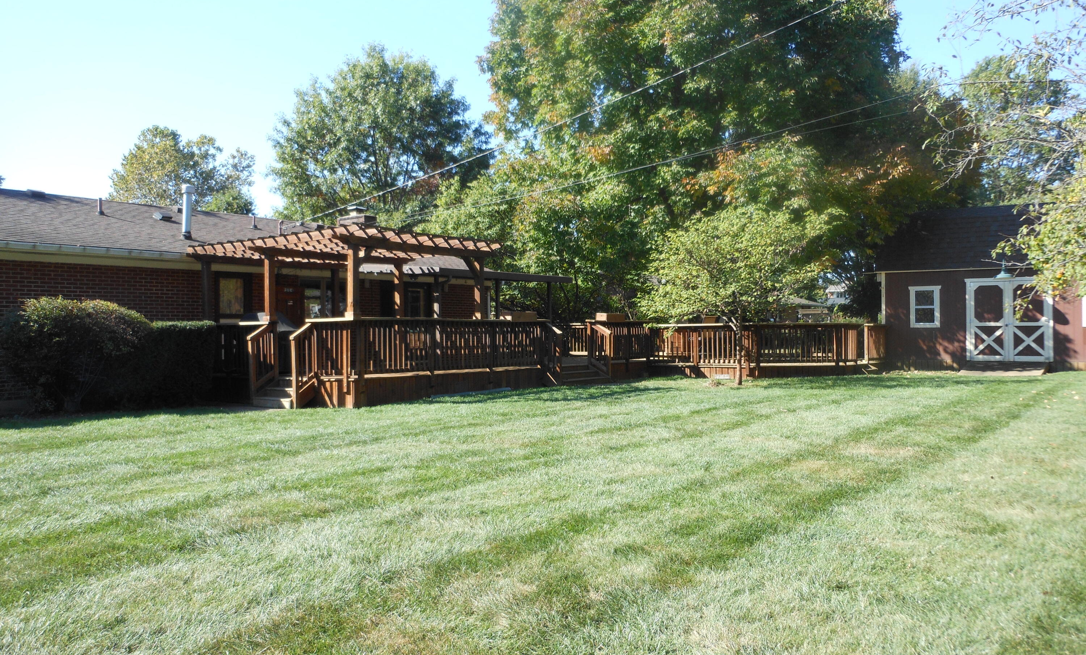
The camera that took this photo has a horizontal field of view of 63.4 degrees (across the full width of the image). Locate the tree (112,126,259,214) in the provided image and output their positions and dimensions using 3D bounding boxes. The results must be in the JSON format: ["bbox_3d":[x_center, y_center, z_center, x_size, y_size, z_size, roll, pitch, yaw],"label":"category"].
[{"bbox_3d":[-24.200,-5.900,59.000,10.200,15.200,10.000,-1,0,0],"label":"tree"}]

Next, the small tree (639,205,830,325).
[{"bbox_3d":[4.330,-0.780,19.800,4.300,3.950,4.200,-1,0,0],"label":"small tree"}]

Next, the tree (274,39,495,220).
[{"bbox_3d":[-7.100,-5.500,38.500,10.000,13.900,9.800,-1,0,0],"label":"tree"}]

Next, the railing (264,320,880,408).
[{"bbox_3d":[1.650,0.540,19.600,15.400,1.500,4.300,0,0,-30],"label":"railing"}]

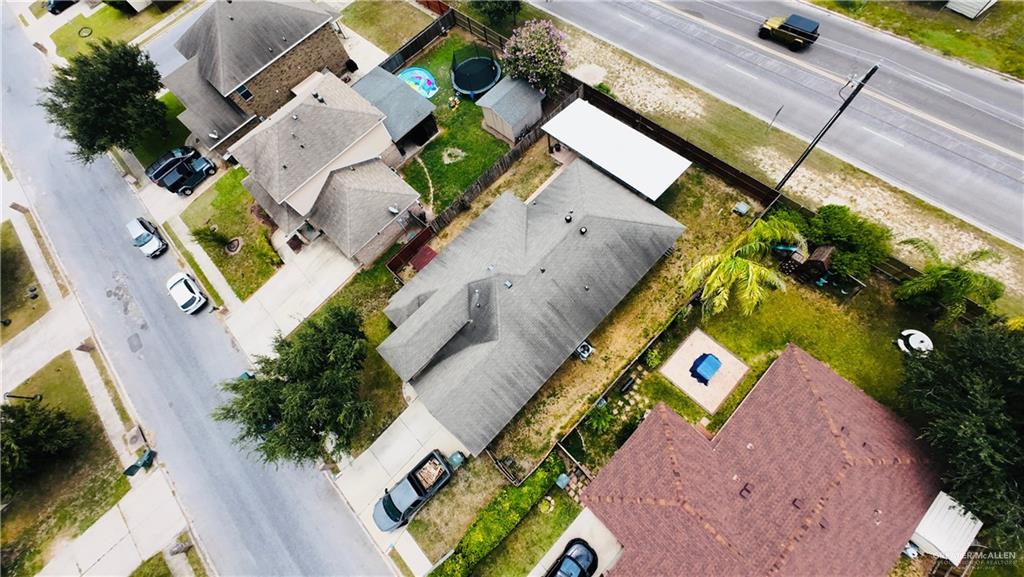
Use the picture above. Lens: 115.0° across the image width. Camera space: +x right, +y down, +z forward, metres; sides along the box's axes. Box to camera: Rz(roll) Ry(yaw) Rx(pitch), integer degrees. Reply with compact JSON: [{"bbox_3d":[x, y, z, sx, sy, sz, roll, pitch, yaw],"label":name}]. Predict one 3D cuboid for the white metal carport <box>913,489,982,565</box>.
[{"bbox_3d":[21.465,12.044,17.175,2.150,2.350,2.600,42,81,18],"label":"white metal carport"}]

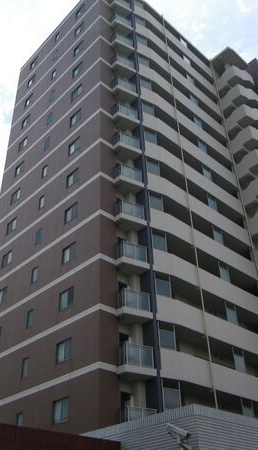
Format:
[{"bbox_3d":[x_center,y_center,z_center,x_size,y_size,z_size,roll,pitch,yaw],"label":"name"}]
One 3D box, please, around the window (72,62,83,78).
[{"bbox_3d":[-4.083,-12.466,39.119,0.148,1.106,1.136,29,-47,-35],"label":"window"}]

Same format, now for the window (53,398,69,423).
[{"bbox_3d":[-3.209,8.888,23.219,0.120,1.070,1.190,29,-47,-35],"label":"window"}]

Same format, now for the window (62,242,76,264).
[{"bbox_3d":[-3.410,1.679,27.611,0.160,1.119,1.189,29,-47,-35],"label":"window"}]

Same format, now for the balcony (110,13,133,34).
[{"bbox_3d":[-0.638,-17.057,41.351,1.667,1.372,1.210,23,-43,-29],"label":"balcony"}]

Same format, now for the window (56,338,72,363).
[{"bbox_3d":[-3.245,6.315,24.105,0.160,1.119,1.189,29,-47,-35],"label":"window"}]

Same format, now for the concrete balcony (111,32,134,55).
[{"bbox_3d":[-0.656,-14.715,39.485,1.750,1.390,1.420,29,-47,-35],"label":"concrete balcony"}]

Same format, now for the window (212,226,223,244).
[{"bbox_3d":[6.177,0.828,33.528,1.050,1.080,0.100,27,-45,-33],"label":"window"}]

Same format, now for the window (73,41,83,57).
[{"bbox_3d":[-4.187,-14.797,40.786,0.120,1.050,1.180,29,-47,-35],"label":"window"}]

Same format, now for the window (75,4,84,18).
[{"bbox_3d":[-4.426,-19.531,44.351,0.120,1.080,1.160,29,-47,-35],"label":"window"}]

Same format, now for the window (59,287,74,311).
[{"bbox_3d":[-3.328,3.991,25.862,0.160,1.119,1.189,29,-47,-35],"label":"window"}]

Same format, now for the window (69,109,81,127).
[{"bbox_3d":[-3.783,-7.590,34.672,0.160,1.119,1.189,29,-47,-35],"label":"window"}]

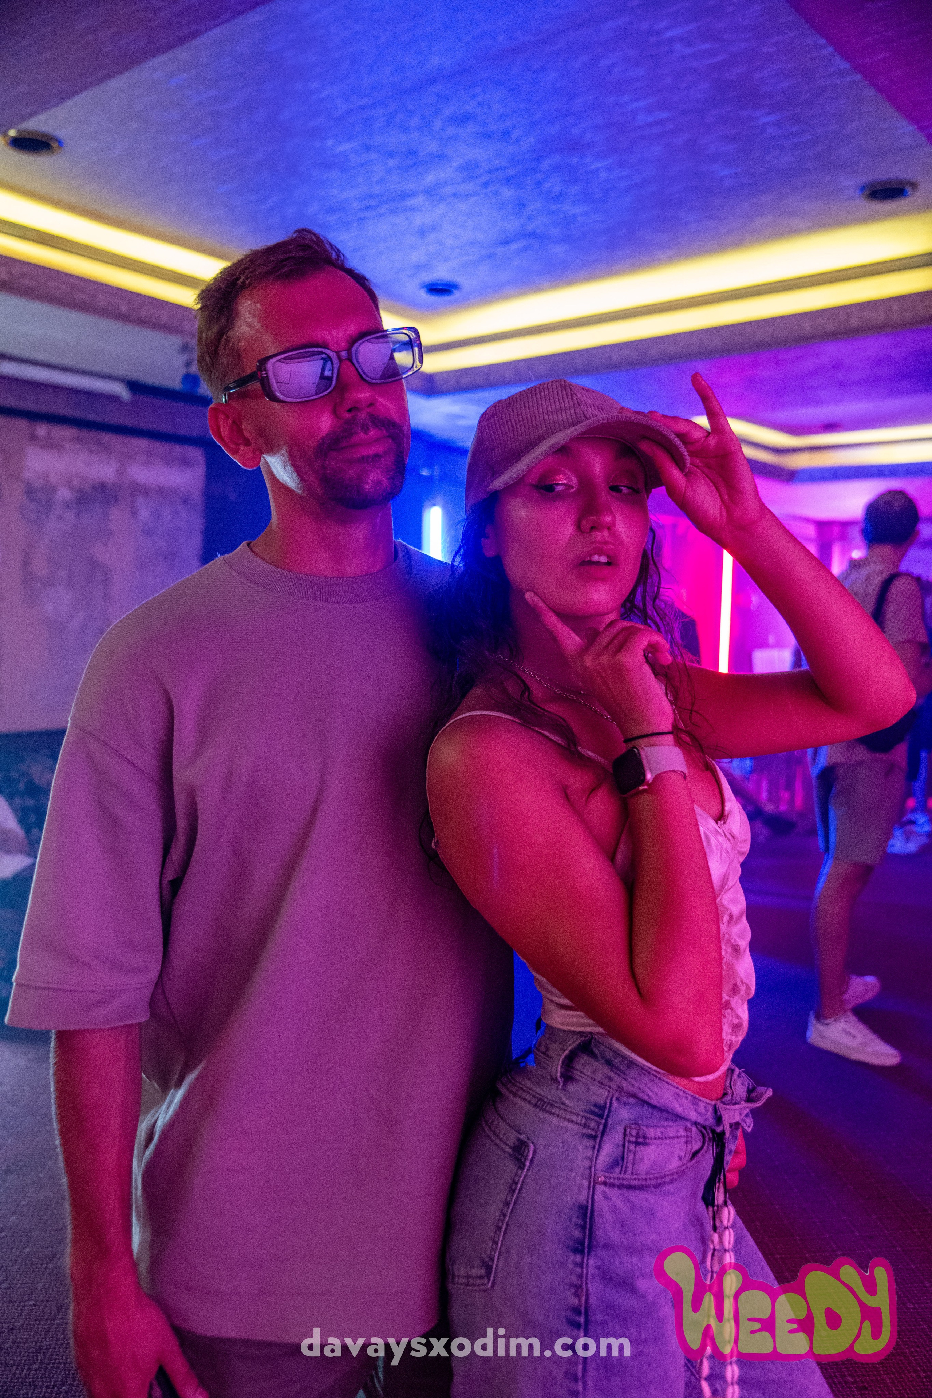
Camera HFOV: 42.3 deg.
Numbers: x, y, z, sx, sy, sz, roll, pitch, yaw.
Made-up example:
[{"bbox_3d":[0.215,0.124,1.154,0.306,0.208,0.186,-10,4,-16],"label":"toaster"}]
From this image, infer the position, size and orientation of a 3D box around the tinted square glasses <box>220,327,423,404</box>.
[{"bbox_3d":[-0.135,-0.290,1.085,0.149,0.050,0.148,-19,13,-25],"label":"tinted square glasses"}]

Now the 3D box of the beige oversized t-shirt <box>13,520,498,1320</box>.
[{"bbox_3d":[-0.135,0.200,1.130,0.580,0.690,0.310,1,4,-23],"label":"beige oversized t-shirt"}]

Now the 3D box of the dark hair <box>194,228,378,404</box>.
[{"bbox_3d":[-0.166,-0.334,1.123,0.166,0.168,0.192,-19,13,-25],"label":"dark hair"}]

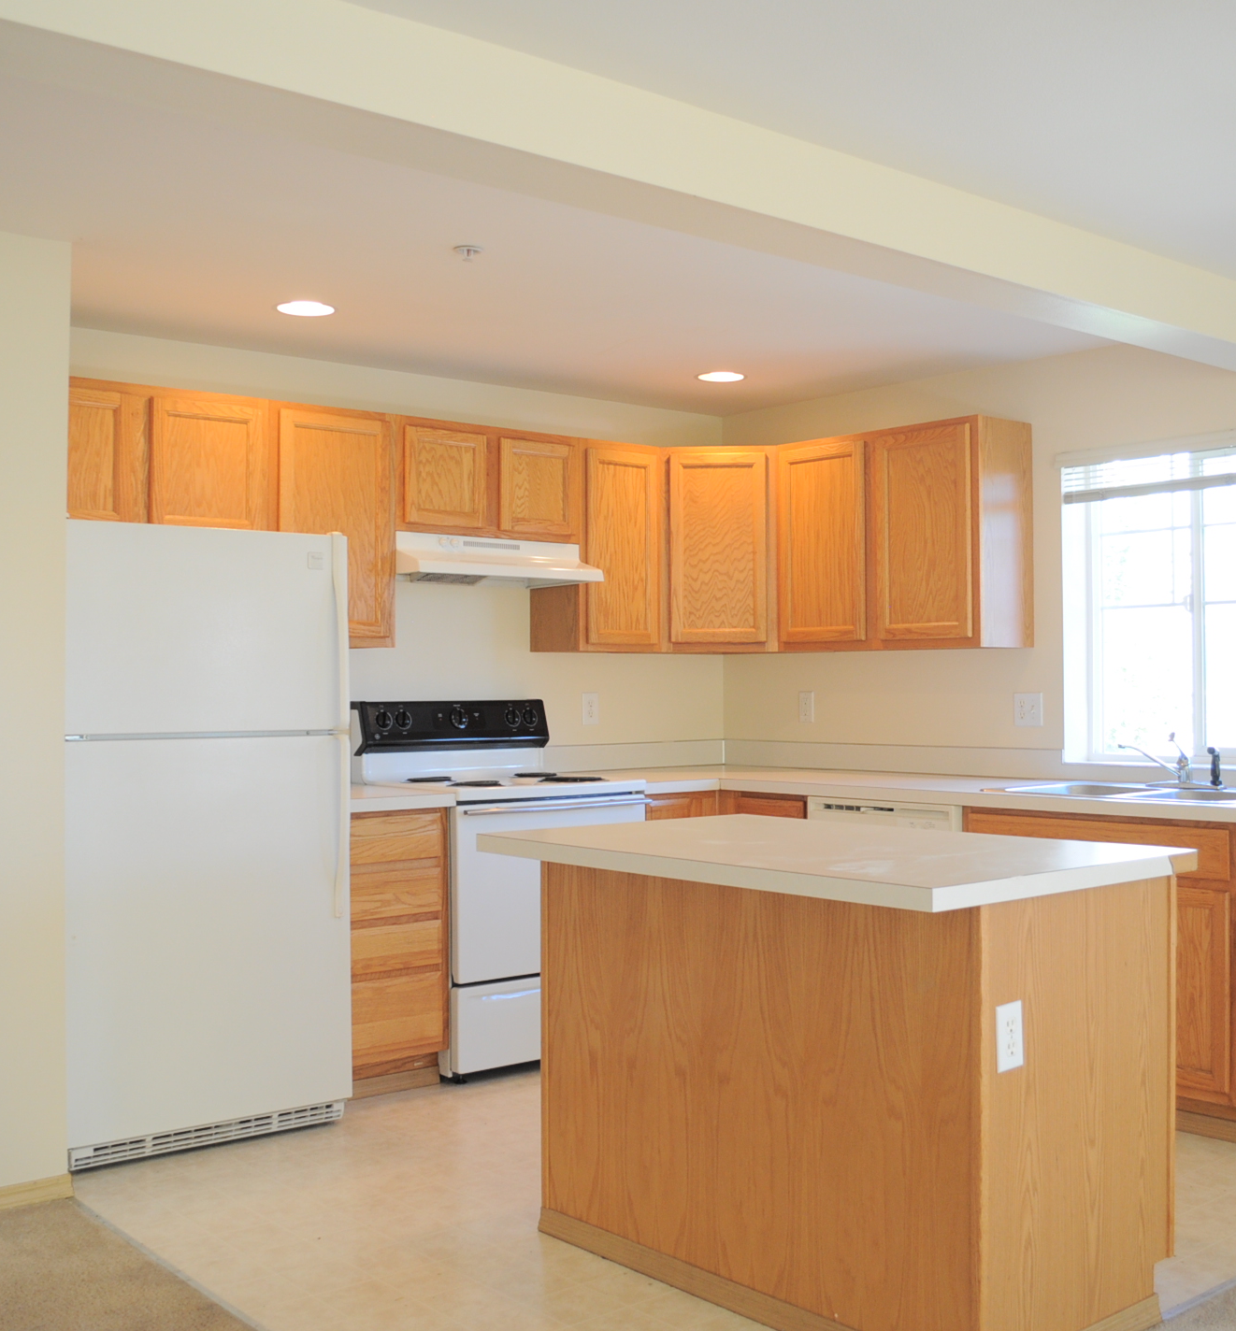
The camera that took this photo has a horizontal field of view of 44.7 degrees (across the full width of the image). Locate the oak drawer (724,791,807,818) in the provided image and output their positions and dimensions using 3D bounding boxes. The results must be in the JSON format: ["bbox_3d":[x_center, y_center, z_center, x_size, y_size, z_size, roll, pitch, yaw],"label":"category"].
[{"bbox_3d":[0.703,0.528,5.418,0.510,0.138,0.350,0,-1,-41],"label":"oak drawer"}]

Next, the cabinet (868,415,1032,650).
[{"bbox_3d":[1.153,-0.446,5.228,0.322,0.764,0.465,0,-1,-41],"label":"cabinet"}]

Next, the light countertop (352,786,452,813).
[{"bbox_3d":[-0.897,0.419,4.757,0.479,0.045,0.640,0,-1,-40],"label":"light countertop"}]

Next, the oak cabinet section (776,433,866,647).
[{"bbox_3d":[0.860,-0.436,5.573,0.322,0.752,0.450,1,-1,-40],"label":"oak cabinet section"}]

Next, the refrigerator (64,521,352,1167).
[{"bbox_3d":[-1.298,0.469,4.237,0.778,1.643,0.837,0,-1,-40],"label":"refrigerator"}]

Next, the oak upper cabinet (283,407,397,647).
[{"bbox_3d":[-0.983,-0.431,4.870,0.445,0.764,0.322,0,-1,-41],"label":"oak upper cabinet"}]

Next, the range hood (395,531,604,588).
[{"bbox_3d":[-0.482,-0.362,5.225,0.777,0.144,0.435,0,-1,-41],"label":"range hood"}]

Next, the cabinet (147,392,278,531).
[{"bbox_3d":[-1.310,-0.586,4.639,0.418,0.459,0.323,0,-1,-40],"label":"cabinet"}]

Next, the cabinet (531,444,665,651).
[{"bbox_3d":[-0.076,-0.429,5.652,0.400,0.764,0.322,0,-1,-41],"label":"cabinet"}]

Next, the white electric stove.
[{"bbox_3d":[-0.394,0.711,5.123,0.772,1.177,0.680,0,-1,-40],"label":"white electric stove"}]

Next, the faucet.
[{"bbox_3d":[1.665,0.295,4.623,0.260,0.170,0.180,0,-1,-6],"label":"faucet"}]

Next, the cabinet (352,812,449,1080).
[{"bbox_3d":[-0.881,0.876,4.729,0.450,0.862,0.625,0,-1,-41],"label":"cabinet"}]

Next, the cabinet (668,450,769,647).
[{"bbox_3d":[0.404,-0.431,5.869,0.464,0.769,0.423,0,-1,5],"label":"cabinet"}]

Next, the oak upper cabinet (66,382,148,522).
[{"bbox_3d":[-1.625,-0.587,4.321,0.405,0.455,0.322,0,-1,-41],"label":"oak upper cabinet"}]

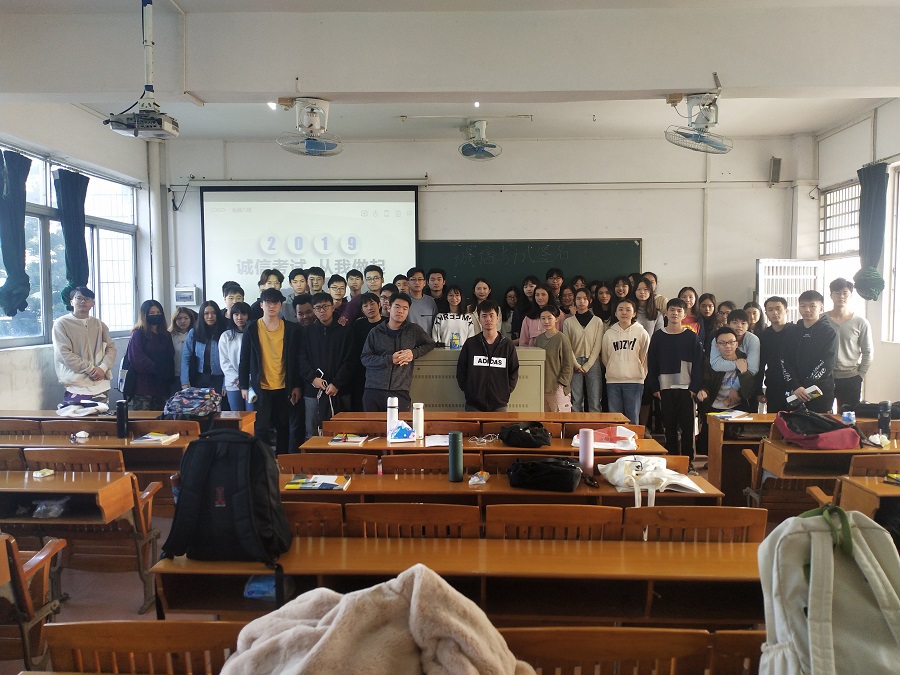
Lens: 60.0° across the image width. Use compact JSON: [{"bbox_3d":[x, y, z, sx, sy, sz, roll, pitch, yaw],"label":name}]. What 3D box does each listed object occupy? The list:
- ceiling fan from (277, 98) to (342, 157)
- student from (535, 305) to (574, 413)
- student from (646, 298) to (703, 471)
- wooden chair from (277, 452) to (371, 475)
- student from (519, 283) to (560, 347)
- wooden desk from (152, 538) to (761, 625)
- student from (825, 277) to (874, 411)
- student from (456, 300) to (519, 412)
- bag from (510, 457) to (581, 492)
[{"bbox_3d":[-0.946,-1.429,5.289,0.460,0.392,0.460,0,3,0],"label":"ceiling fan"},{"bbox_3d":[0.985,0.483,7.353,0.400,1.590,0.280,1,3,14],"label":"student"},{"bbox_3d":[2.167,0.472,7.530,0.520,1.694,0.300,0,3,9],"label":"student"},{"bbox_3d":[-0.648,1.036,4.325,0.545,0.893,0.420,0,3,2],"label":"wooden chair"},{"bbox_3d":[0.956,0.263,8.195,0.440,1.626,0.280,0,3,2],"label":"student"},{"bbox_3d":[0.105,1.174,2.813,2.246,0.778,0.391,0,3,2],"label":"wooden desk"},{"bbox_3d":[3.374,0.424,6.756,0.540,1.866,0.300,1,3,15],"label":"student"},{"bbox_3d":[0.326,0.498,6.773,0.540,1.630,0.310,0,3,2],"label":"student"},{"bbox_3d":[0.470,0.663,3.855,0.320,0.126,0.180,1,3,14],"label":"bag"}]

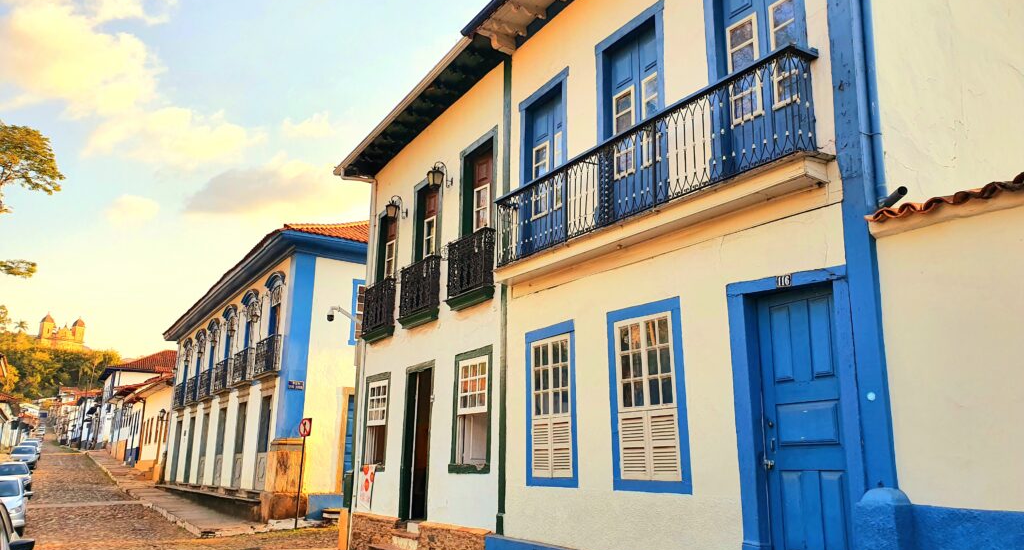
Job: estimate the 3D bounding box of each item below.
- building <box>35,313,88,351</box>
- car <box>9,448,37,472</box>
[{"bbox_3d":[-230.344,30.558,395.000,8.000,21.000,19.000,-11,-17,42],"label":"building"},{"bbox_3d":[-34.912,13.151,55.000,1.730,1.470,4.200,7,-14,-30],"label":"car"}]

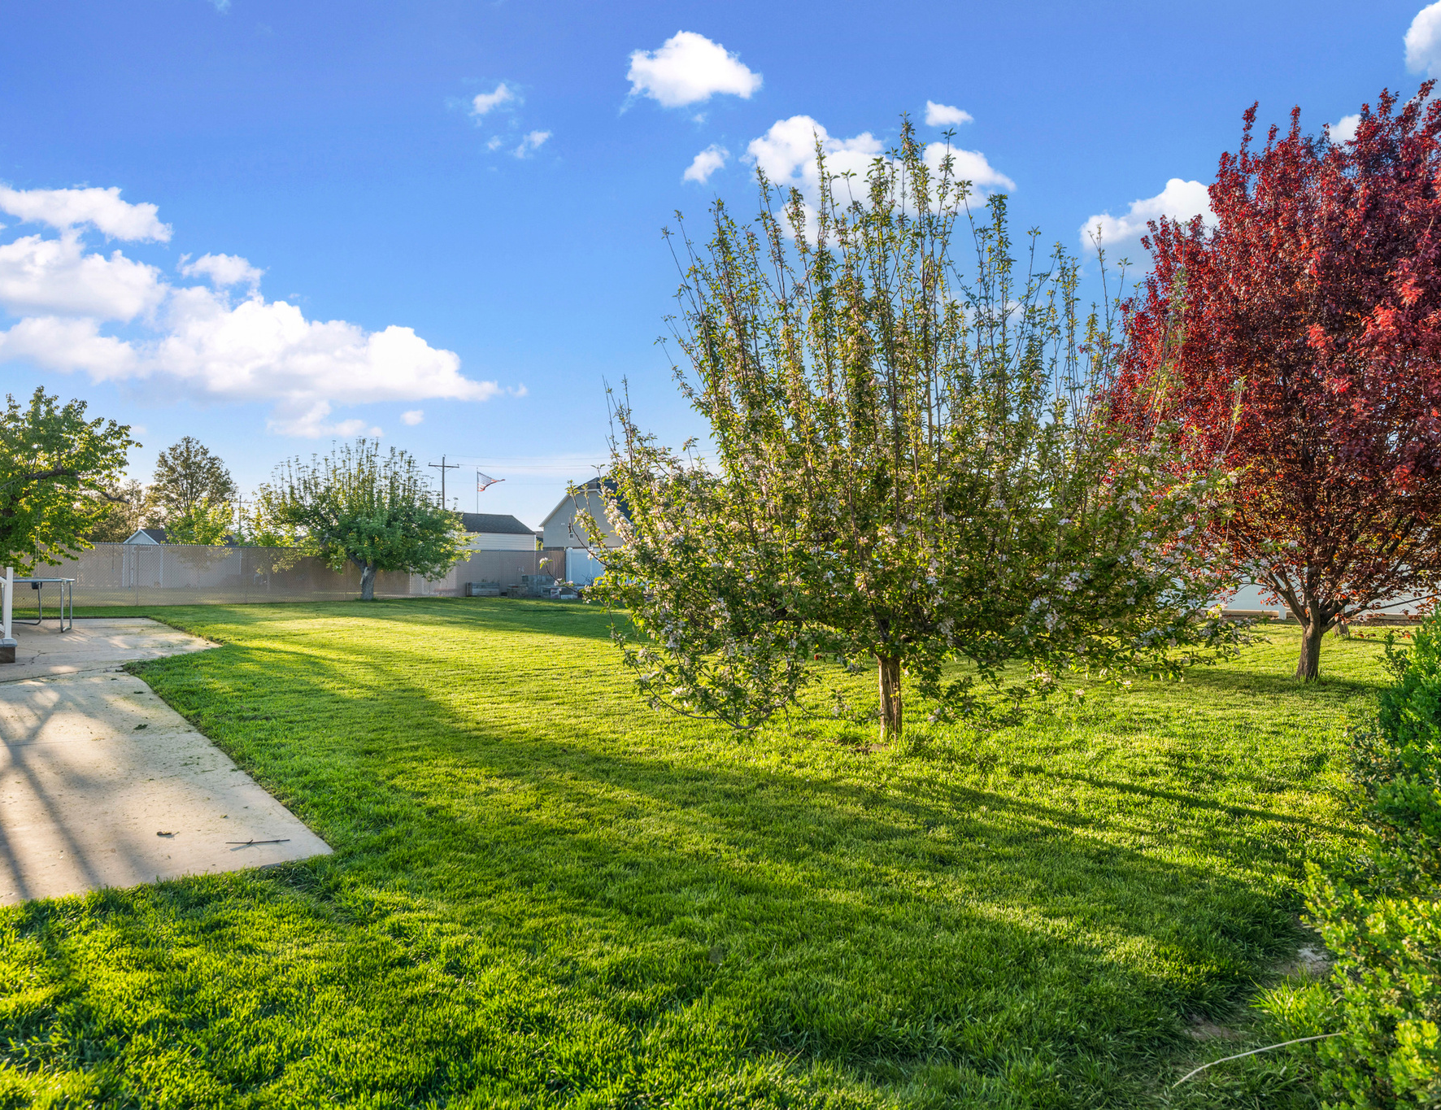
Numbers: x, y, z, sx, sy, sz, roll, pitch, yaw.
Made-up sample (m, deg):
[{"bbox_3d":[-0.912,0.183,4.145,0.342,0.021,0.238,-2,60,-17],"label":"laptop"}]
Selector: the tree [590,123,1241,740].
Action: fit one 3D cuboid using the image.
[{"bbox_3d":[1.240,-0.890,6.600,4.500,4.400,4.200,0,-1,0],"label":"tree"}]

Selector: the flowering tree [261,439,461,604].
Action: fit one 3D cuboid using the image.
[{"bbox_3d":[-12.500,-1.270,32.800,7.000,5.800,6.700,0,-1,0],"label":"flowering tree"}]

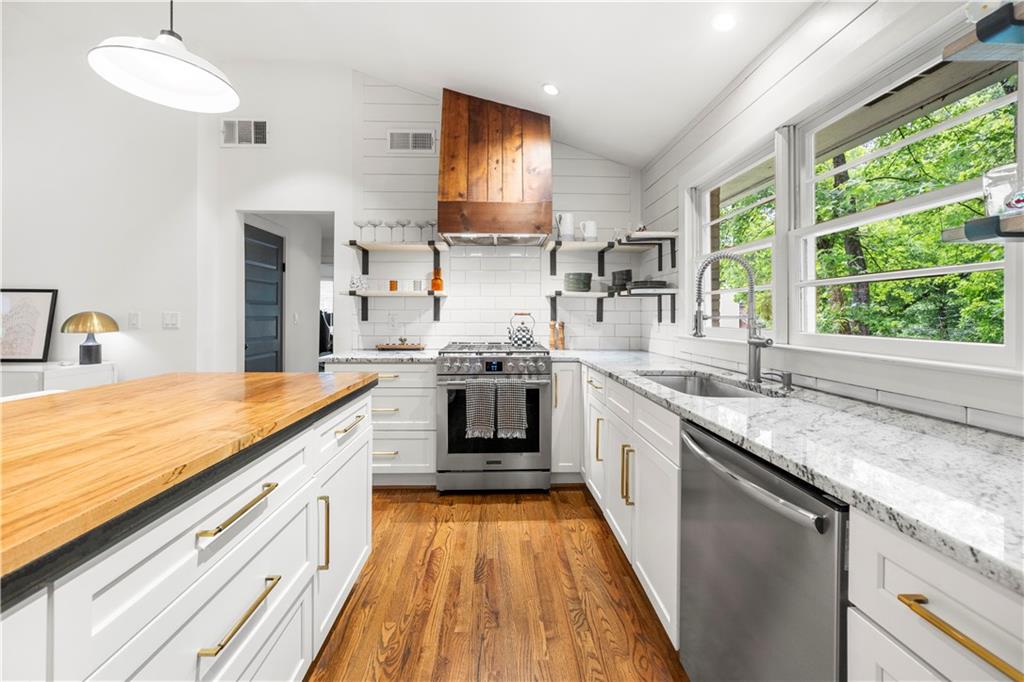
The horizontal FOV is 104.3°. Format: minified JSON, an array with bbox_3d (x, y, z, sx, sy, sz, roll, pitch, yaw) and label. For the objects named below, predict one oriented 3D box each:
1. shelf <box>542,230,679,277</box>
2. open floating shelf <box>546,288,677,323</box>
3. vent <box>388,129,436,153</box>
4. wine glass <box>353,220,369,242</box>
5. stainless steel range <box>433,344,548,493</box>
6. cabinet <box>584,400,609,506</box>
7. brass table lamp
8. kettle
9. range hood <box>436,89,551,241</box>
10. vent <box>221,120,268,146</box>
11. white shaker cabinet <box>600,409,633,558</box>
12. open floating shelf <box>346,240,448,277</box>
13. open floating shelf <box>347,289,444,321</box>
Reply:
[{"bbox_3d":[0.688,-0.629,2.976,0.795,0.235,0.680,0,2,-3],"label":"shelf"},{"bbox_3d":[0.690,-0.250,3.030,0.830,0.220,0.680,0,3,-2],"label":"open floating shelf"},{"bbox_3d":[-0.830,-1.655,3.290,0.400,0.200,0.030,0,3,-2],"label":"vent"},{"bbox_3d":[-1.170,-0.837,3.085,0.108,0.178,0.108,0,2,-3],"label":"wine glass"},{"bbox_3d":[-0.132,0.525,2.970,0.760,0.930,0.710,0,3,-2],"label":"stainless steel range"},{"bbox_3d":[0.785,0.627,2.357,0.580,0.620,0.390,0,2,-3],"label":"cabinet"},{"bbox_3d":[-3.030,-0.020,2.870,0.300,0.380,0.300,0,3,-2],"label":"brass table lamp"},{"bbox_3d":[0.073,-0.080,3.069,0.210,0.275,0.170,0,2,-3],"label":"kettle"},{"bbox_3d":[-0.128,-1.385,3.060,0.810,1.220,0.540,0,3,-2],"label":"range hood"},{"bbox_3d":[-2.180,-1.700,3.245,0.400,0.235,0.030,0,3,-2],"label":"vent"},{"bbox_3d":[0.790,0.655,1.890,0.580,0.580,0.440,0,3,-2],"label":"white shaker cabinet"},{"bbox_3d":[-0.886,-0.642,3.112,0.765,0.237,0.270,0,2,-3],"label":"open floating shelf"},{"bbox_3d":[-0.886,-0.271,3.112,0.765,0.235,0.270,0,2,-3],"label":"open floating shelf"}]

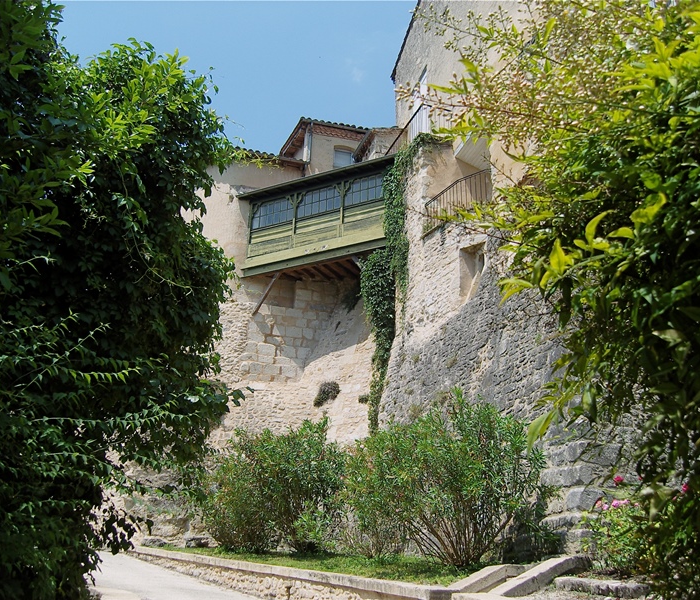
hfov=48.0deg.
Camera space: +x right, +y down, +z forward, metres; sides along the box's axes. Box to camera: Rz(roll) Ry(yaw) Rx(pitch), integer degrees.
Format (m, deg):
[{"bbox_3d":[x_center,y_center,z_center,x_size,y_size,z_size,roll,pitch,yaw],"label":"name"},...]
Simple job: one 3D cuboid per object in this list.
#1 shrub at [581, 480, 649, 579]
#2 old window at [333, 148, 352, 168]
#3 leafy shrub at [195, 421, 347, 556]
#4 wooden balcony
[{"bbox_3d":[3.779,3.228,11.100,1.000,1.250,0.900,-8,-20,23],"label":"shrub"},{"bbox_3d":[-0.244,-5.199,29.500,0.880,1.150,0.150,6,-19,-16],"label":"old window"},{"bbox_3d":[-1.677,4.056,17.000,2.750,2.650,2.200,-10,-21,28],"label":"leafy shrub"},{"bbox_3d":[-0.659,-2.490,26.498,5.900,2.900,1.900,-10,-21,28],"label":"wooden balcony"}]

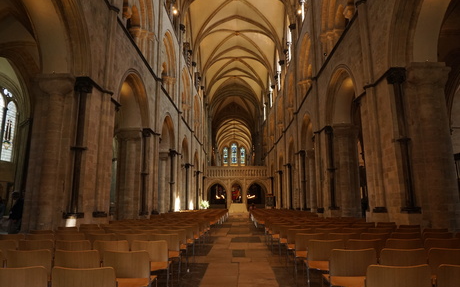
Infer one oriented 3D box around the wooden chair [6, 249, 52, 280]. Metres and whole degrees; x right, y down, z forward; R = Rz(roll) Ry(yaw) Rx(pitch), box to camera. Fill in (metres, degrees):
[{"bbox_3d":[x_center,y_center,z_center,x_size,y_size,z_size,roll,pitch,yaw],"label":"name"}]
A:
[{"bbox_3d":[-2.147,1.595,3.458,0.500,0.810,0.530,-1,-12,2],"label":"wooden chair"}]

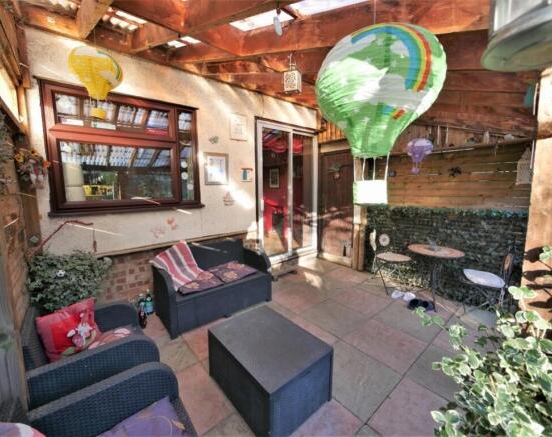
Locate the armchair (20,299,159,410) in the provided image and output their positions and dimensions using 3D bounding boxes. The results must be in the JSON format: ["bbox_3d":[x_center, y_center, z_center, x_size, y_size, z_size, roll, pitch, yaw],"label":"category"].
[{"bbox_3d":[-1.197,0.917,1.521,0.690,0.780,0.730,-6,8,-39],"label":"armchair"}]

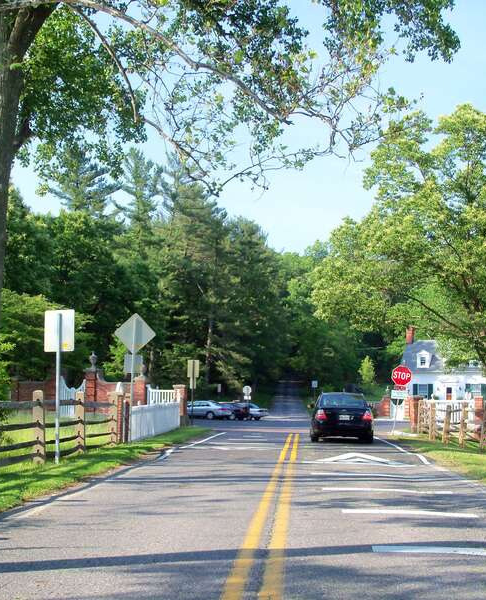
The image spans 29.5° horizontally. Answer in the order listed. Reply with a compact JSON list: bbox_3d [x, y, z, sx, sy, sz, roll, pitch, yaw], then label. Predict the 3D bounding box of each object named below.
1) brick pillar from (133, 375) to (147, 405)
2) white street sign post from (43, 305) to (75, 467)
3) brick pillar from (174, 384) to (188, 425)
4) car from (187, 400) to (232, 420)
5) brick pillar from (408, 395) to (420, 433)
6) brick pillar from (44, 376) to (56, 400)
[{"bbox_3d":[-5.544,5.121,50.110,0.680,2.049,0.680,0,-6,4],"label":"brick pillar"},{"bbox_3d":[-3.486,1.635,17.557,0.610,2.940,0.070,0,-6,4],"label":"white street sign post"},{"bbox_3d":[-2.704,4.596,40.099,0.560,1.853,0.560,0,-6,4],"label":"brick pillar"},{"bbox_3d":[-3.126,8.070,68.078,4.700,1.450,1.800,-4,-7,30],"label":"car"},{"bbox_3d":[6.791,4.523,36.576,0.460,1.426,0.460,0,-6,4],"label":"brick pillar"},{"bbox_3d":[-9.635,4.576,47.000,0.600,2.150,0.600,-1,-6,5],"label":"brick pillar"}]

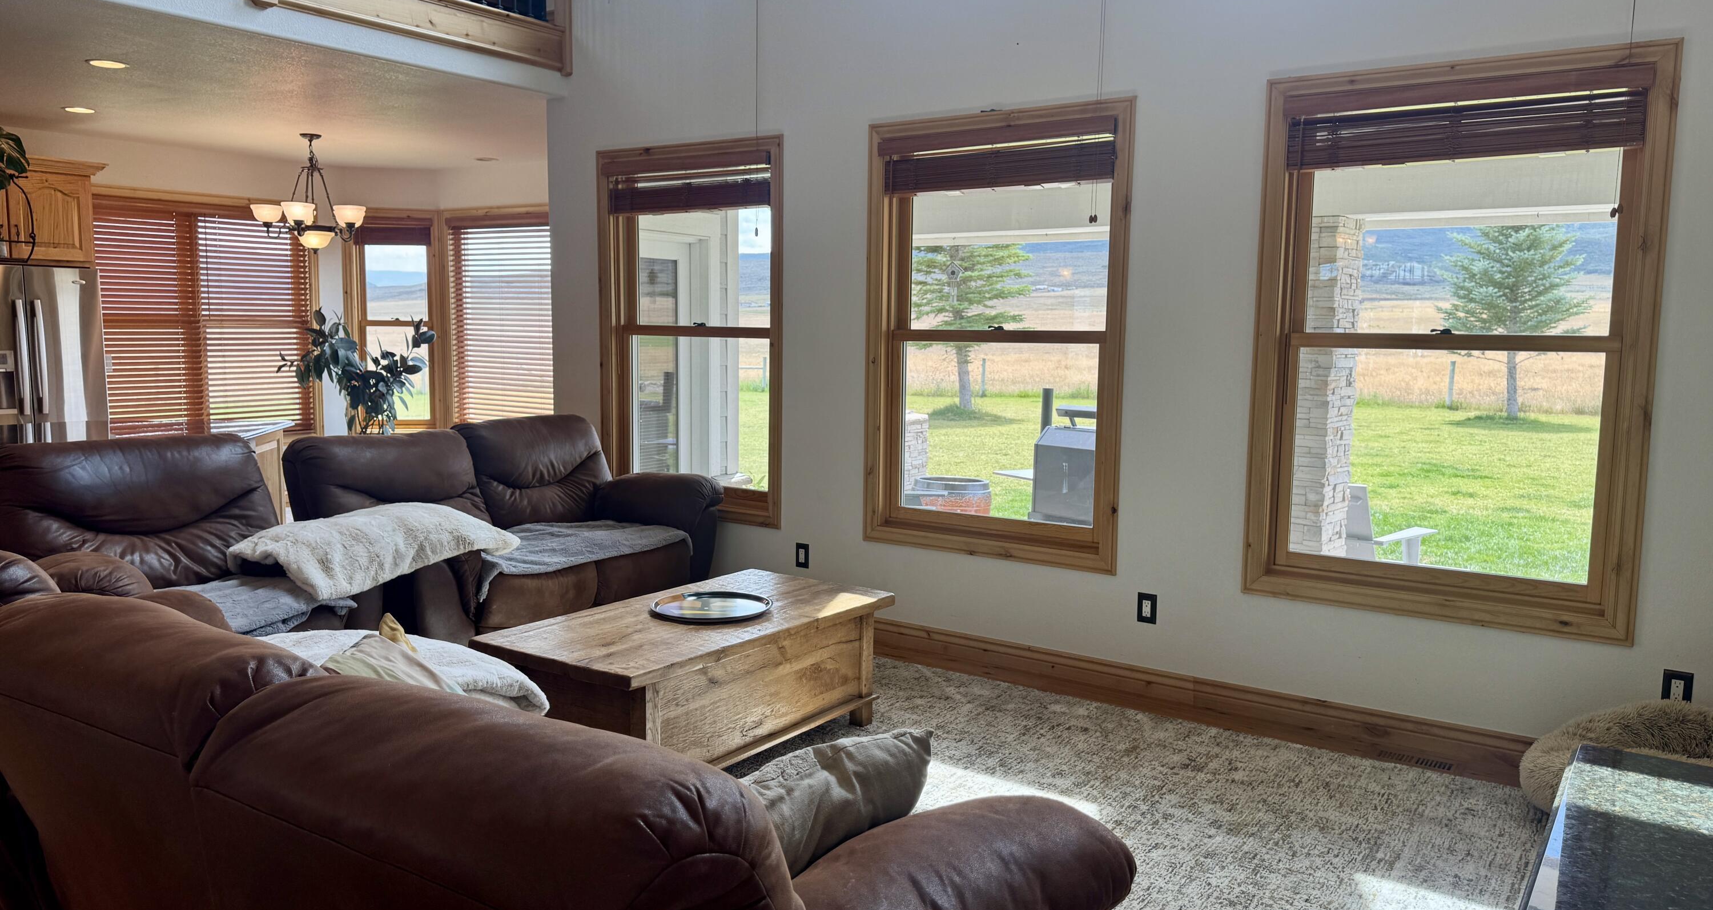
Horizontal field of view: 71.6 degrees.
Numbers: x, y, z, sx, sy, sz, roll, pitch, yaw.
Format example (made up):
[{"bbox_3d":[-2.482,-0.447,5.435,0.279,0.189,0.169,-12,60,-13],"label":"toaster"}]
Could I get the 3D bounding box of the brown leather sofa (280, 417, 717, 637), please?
[{"bbox_3d":[-1.530,0.372,5.441,0.983,0.980,1.778,5,7,34],"label":"brown leather sofa"}]

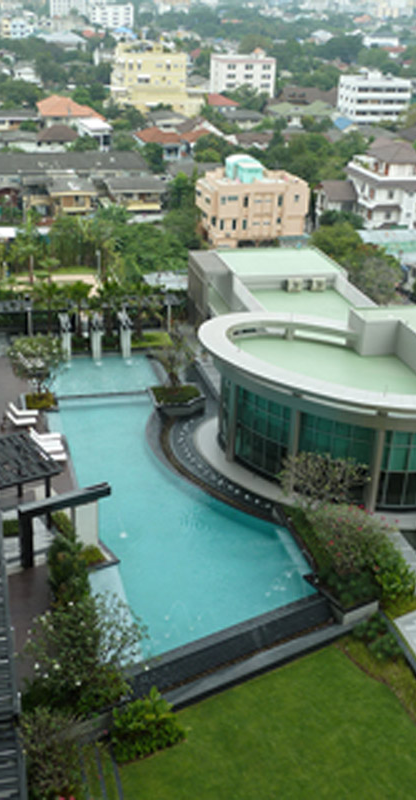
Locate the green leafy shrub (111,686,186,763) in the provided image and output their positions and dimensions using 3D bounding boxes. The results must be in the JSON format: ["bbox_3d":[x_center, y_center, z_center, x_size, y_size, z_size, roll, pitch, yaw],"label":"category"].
[{"bbox_3d":[-2.108,11.189,32.838,2.400,1.900,2.200,-4,25,-14],"label":"green leafy shrub"}]

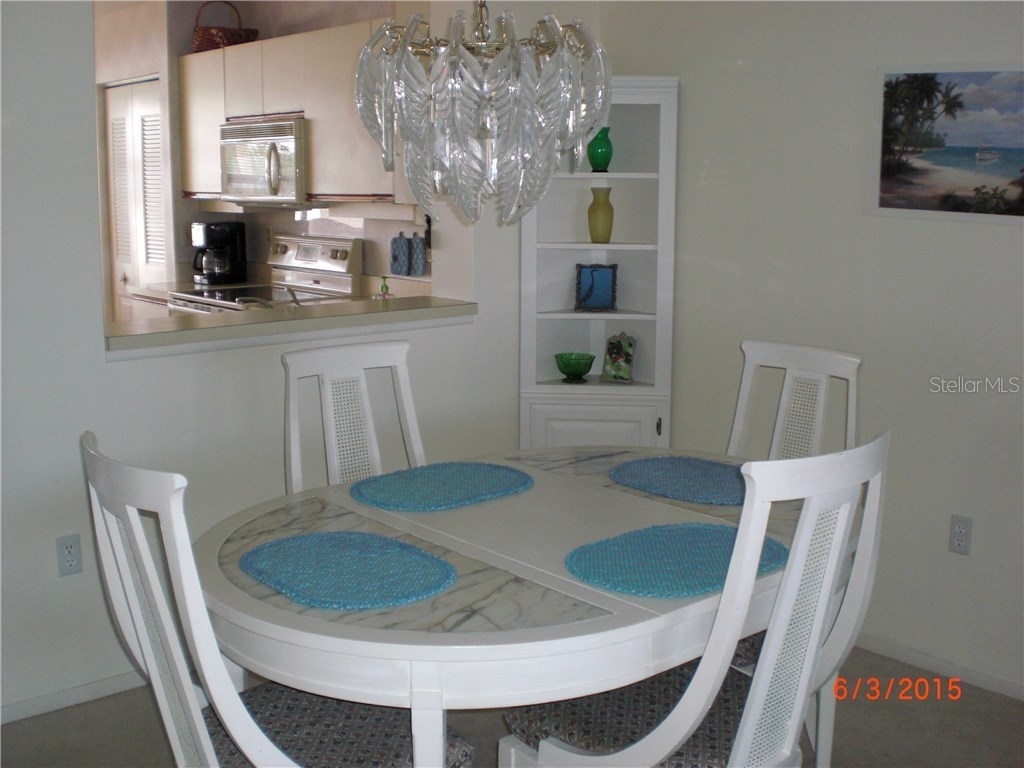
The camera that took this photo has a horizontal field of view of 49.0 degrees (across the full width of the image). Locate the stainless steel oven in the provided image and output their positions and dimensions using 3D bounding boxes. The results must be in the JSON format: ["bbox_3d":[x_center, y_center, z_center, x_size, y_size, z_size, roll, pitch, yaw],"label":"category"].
[{"bbox_3d":[-1.204,-0.119,5.484,0.680,1.185,0.770,-9,14,-42],"label":"stainless steel oven"}]

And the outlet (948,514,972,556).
[{"bbox_3d":[1.300,0.439,3.253,0.010,0.115,0.071,-9,14,-42],"label":"outlet"}]

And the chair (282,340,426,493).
[{"bbox_3d":[-0.249,0.454,2.778,0.570,1.040,0.610,-9,14,-42],"label":"chair"}]

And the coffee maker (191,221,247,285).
[{"bbox_3d":[-1.565,-0.706,6.004,0.250,0.335,0.175,-9,14,-42],"label":"coffee maker"}]

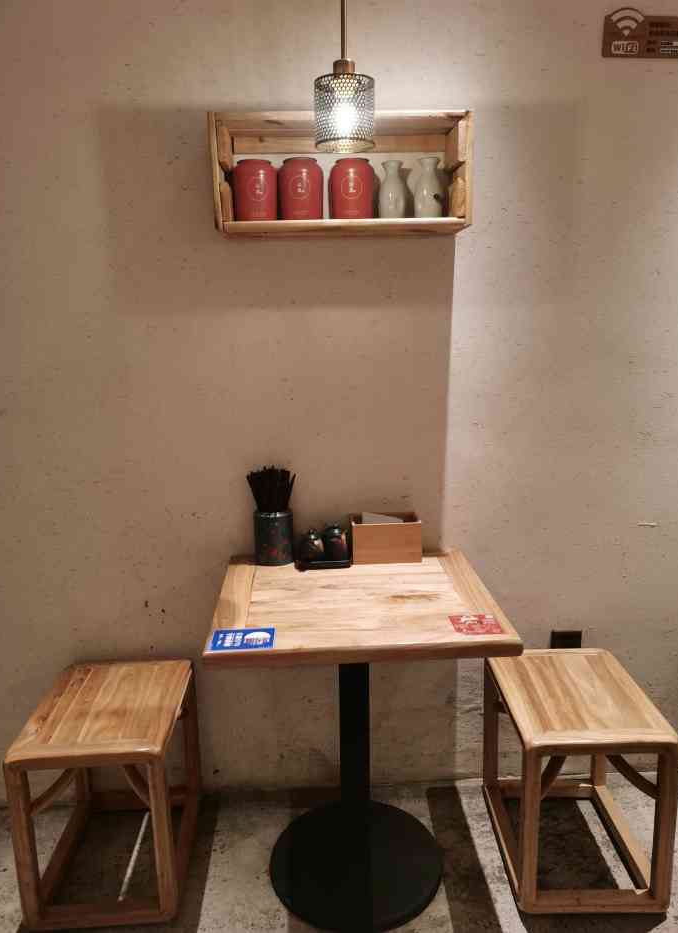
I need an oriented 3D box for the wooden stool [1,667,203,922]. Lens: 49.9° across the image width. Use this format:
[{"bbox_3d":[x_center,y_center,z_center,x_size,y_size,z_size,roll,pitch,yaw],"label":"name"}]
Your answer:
[{"bbox_3d":[-0.568,0.810,1.869,0.349,0.436,0.450,-2,11,-2],"label":"wooden stool"}]

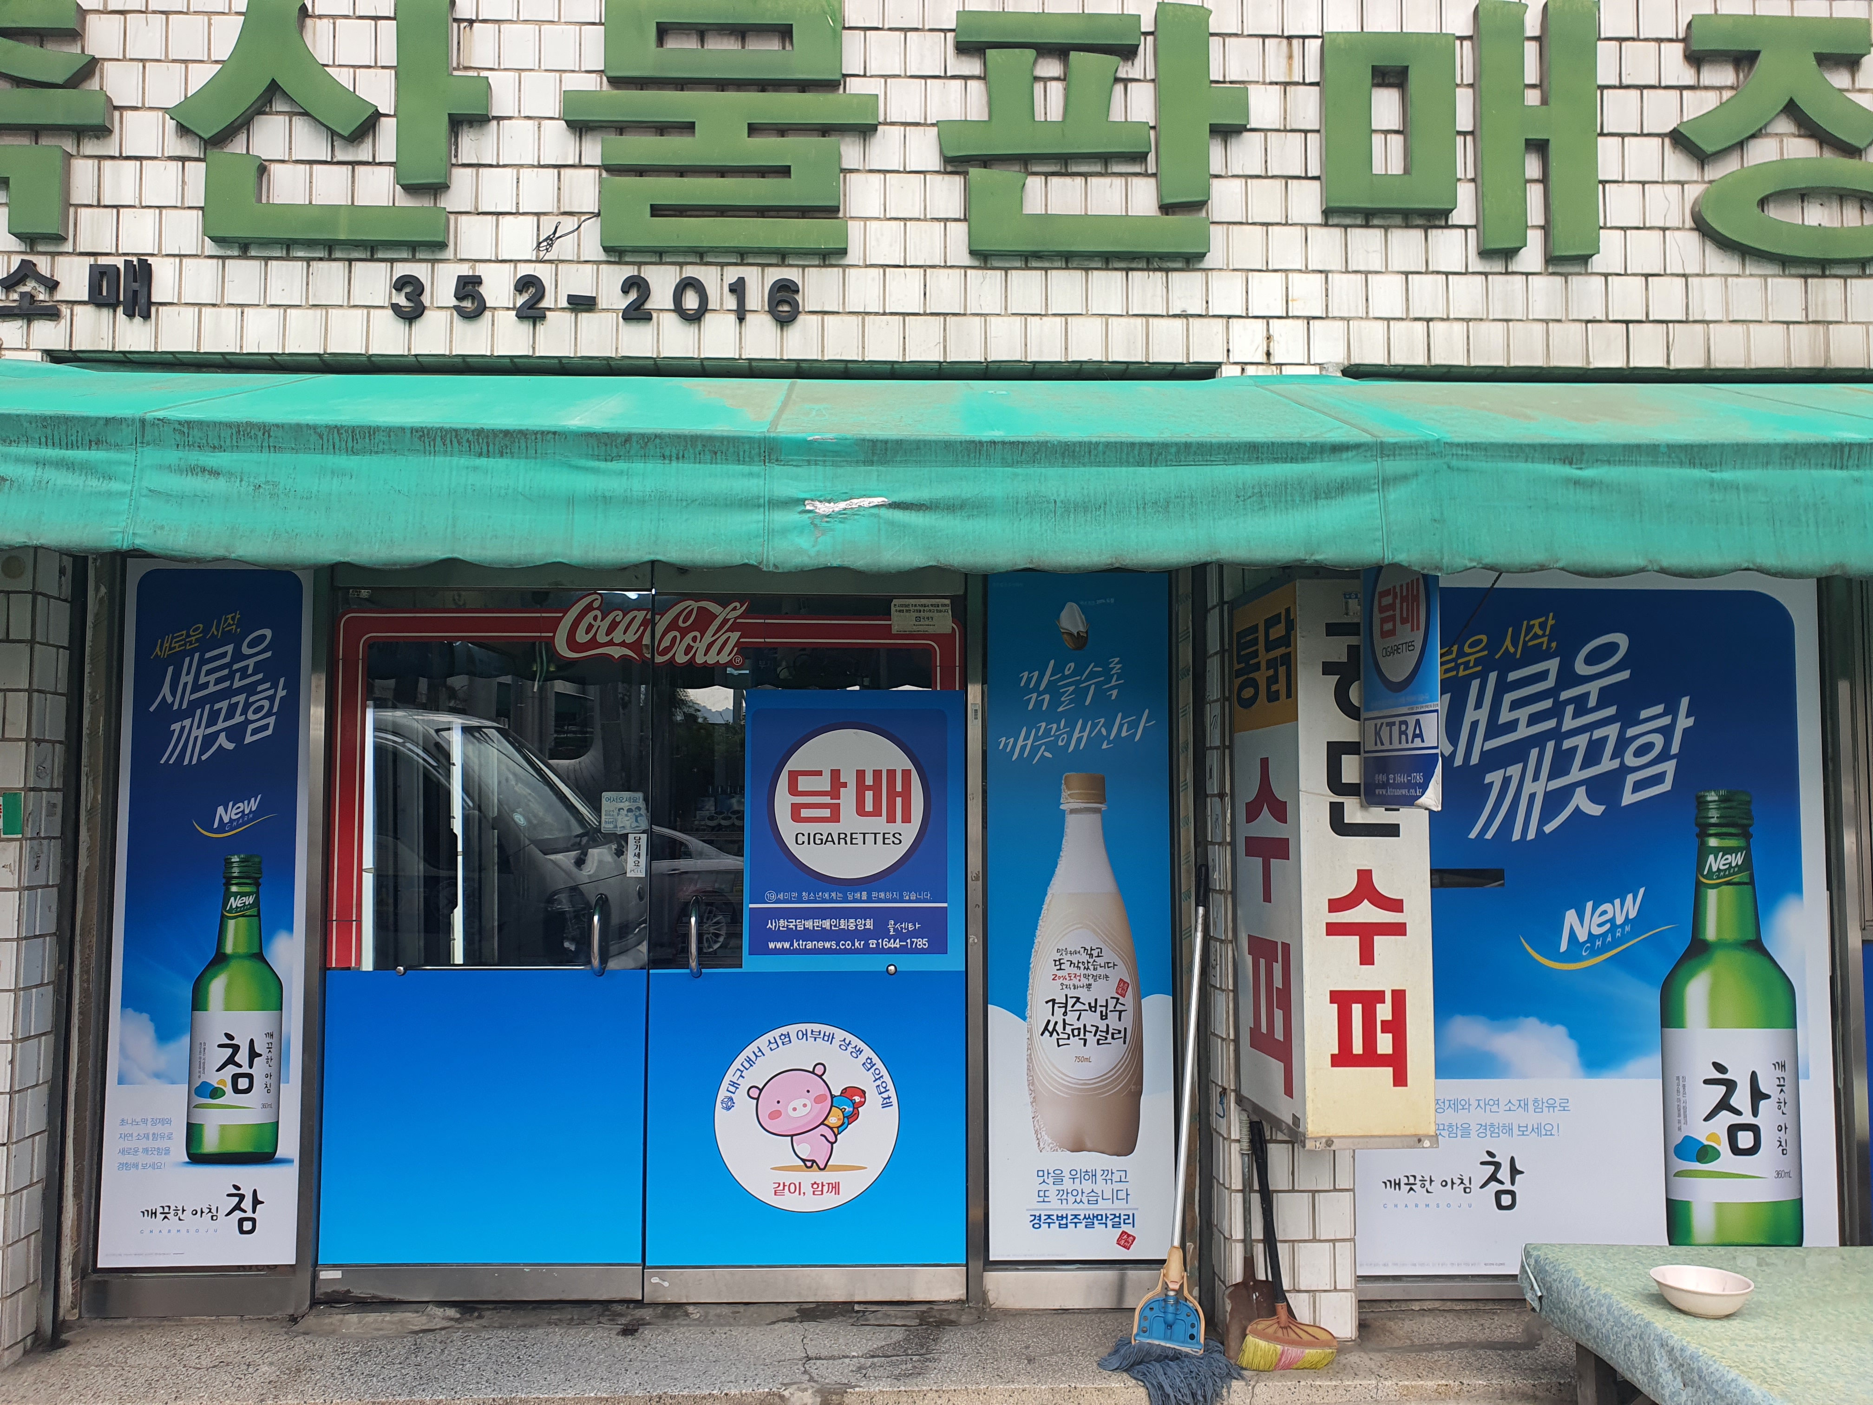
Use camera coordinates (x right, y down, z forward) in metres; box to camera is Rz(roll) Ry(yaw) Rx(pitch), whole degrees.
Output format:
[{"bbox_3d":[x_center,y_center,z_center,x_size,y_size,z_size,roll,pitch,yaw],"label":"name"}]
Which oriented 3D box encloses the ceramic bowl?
[{"bbox_3d":[1.196,0.928,2.199,0.143,0.049,0.143,0,-3,0],"label":"ceramic bowl"}]

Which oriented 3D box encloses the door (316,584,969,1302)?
[{"bbox_3d":[-0.804,0.632,3.953,1.780,2.040,0.060,0,-3,-2],"label":"door"}]

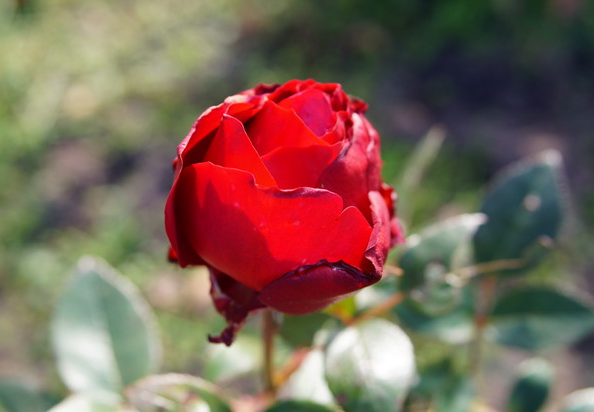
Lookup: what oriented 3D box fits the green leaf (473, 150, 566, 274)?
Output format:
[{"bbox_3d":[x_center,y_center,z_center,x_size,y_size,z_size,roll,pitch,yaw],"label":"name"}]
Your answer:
[{"bbox_3d":[0.106,0.003,0.370,0.038,0.058,0.016,24,0,5],"label":"green leaf"}]

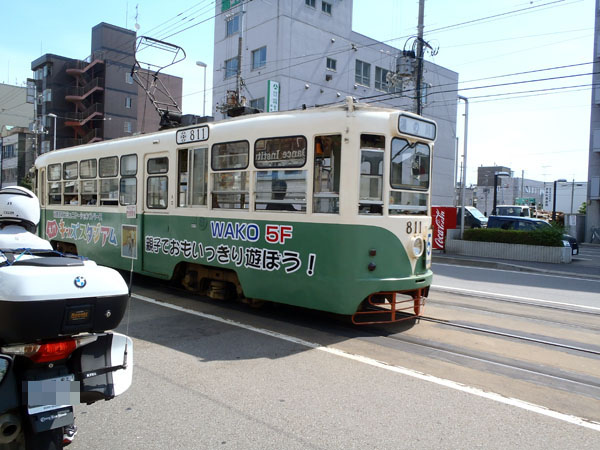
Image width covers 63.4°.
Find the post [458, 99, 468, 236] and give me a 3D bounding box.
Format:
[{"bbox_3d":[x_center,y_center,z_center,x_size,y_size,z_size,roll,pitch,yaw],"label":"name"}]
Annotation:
[{"bbox_3d":[5.934,-1.980,17.996,0.160,5.600,0.650,3,2,44],"label":"post"}]

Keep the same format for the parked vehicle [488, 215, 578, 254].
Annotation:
[{"bbox_3d":[10.050,0.440,21.000,1.600,1.480,3.550,0,2,-42],"label":"parked vehicle"}]

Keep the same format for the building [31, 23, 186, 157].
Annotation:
[{"bbox_3d":[-22.598,-11.768,58.325,5.200,22.200,16.400,3,2,44],"label":"building"}]

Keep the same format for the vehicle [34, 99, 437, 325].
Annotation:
[{"bbox_3d":[-2.771,-0.486,11.011,12.450,3.360,2.360,3,2,44],"label":"vehicle"}]

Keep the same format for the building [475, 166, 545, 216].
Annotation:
[{"bbox_3d":[37.953,-4.727,87.728,6.600,10.100,15.000,3,2,44],"label":"building"}]

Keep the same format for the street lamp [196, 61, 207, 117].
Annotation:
[{"bbox_3d":[-5.796,-4.397,27.965,0.250,9.800,0.750,3,2,44],"label":"street lamp"}]

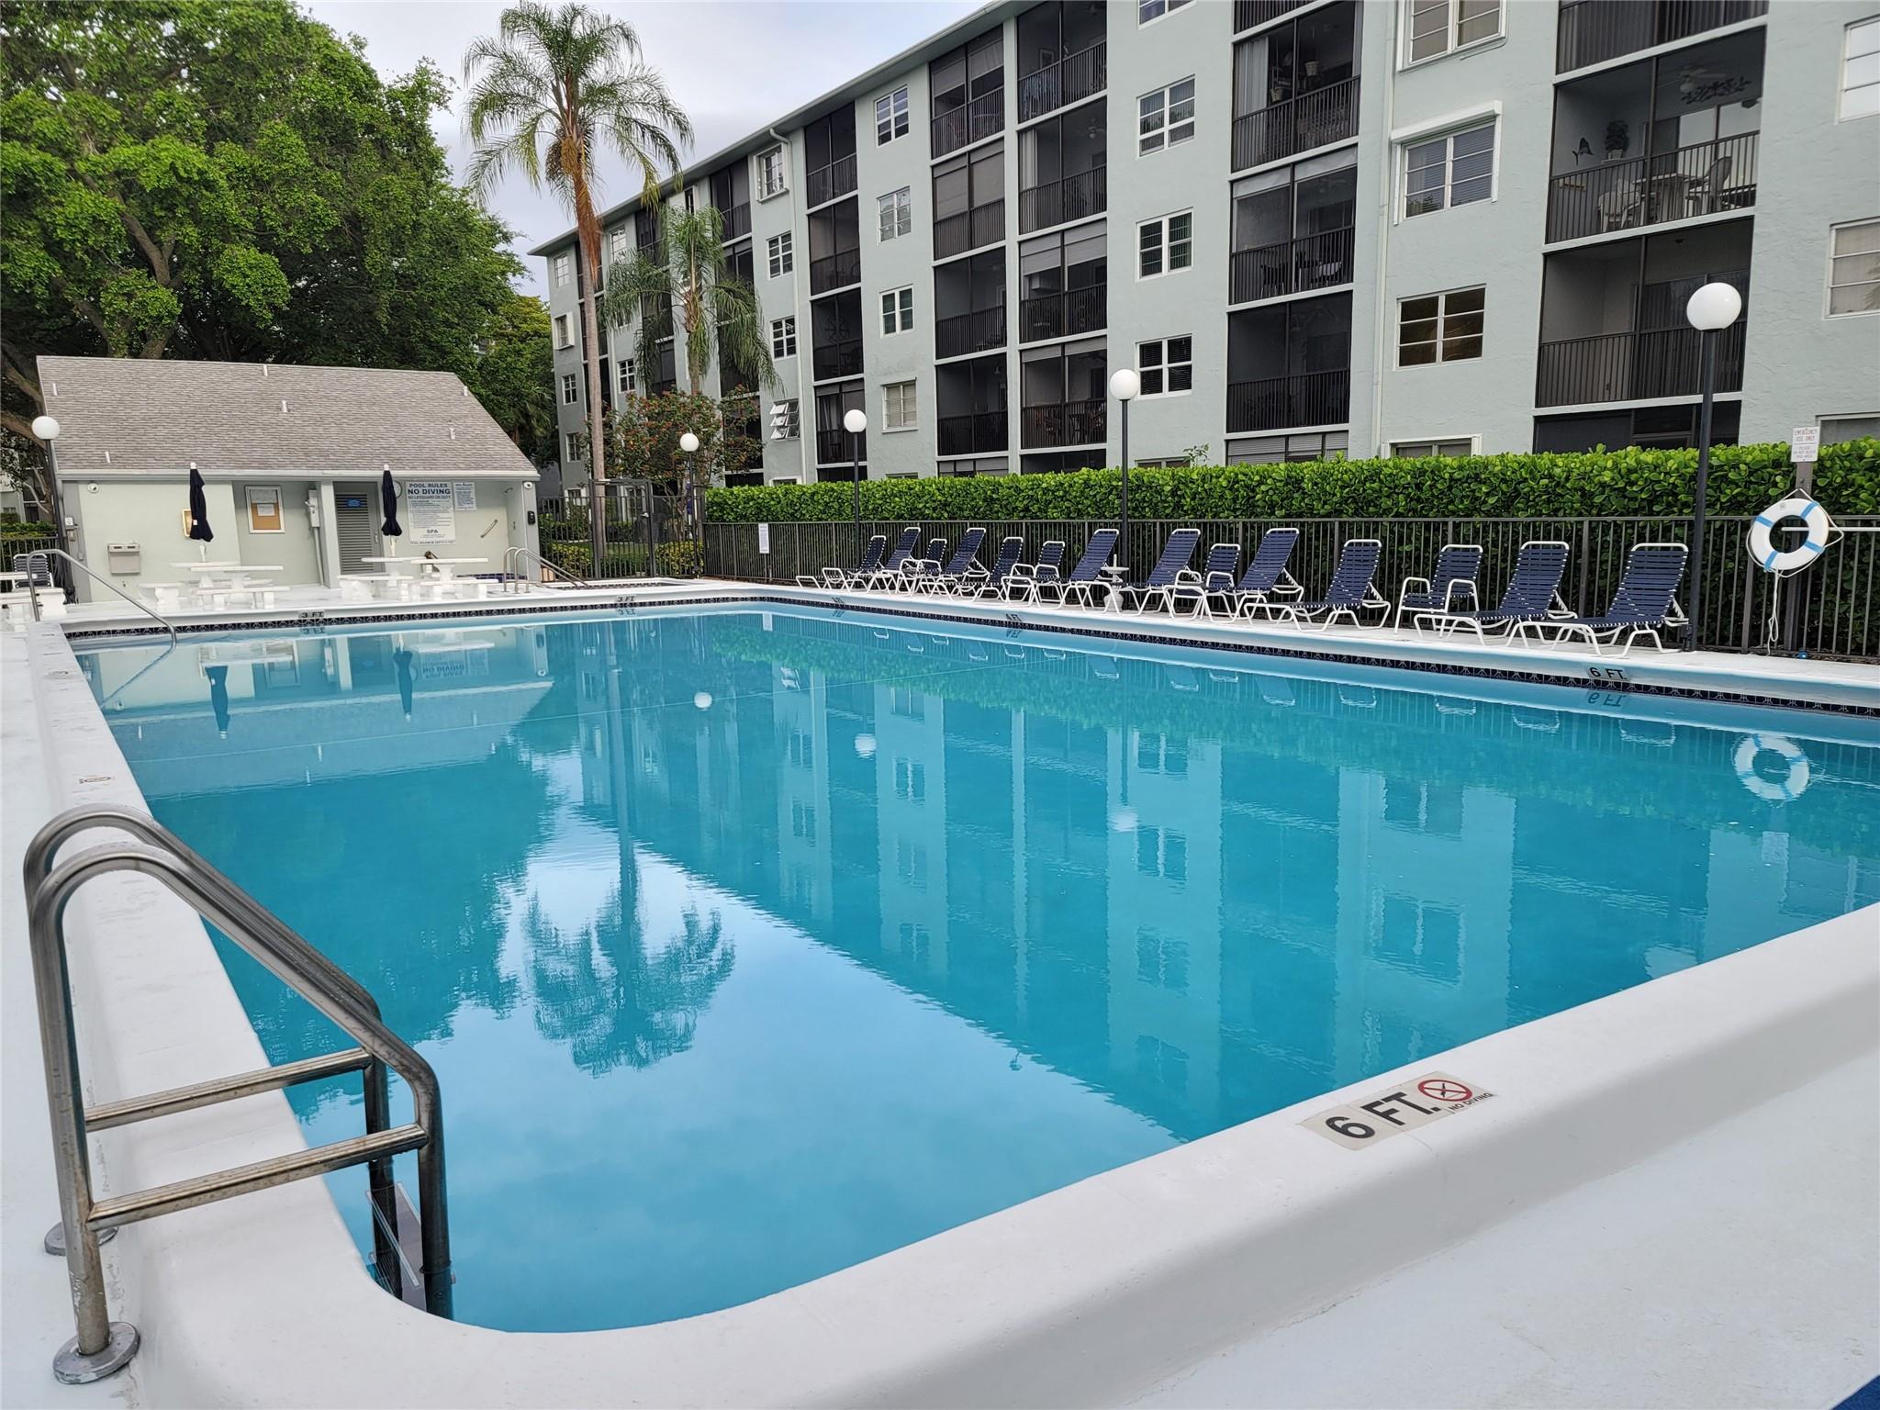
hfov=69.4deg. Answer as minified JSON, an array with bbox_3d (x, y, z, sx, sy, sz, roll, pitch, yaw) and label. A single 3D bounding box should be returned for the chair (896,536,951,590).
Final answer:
[{"bbox_3d":[-0.282,-2.302,22.699,0.730,0.910,0.620,-5,9,-29],"label":"chair"}]

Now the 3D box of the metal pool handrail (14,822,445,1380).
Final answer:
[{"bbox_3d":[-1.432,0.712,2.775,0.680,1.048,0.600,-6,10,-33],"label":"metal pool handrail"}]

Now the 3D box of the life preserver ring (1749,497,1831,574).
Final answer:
[{"bbox_3d":[7.321,-1.465,11.701,0.100,0.620,0.620,-6,10,-33],"label":"life preserver ring"}]

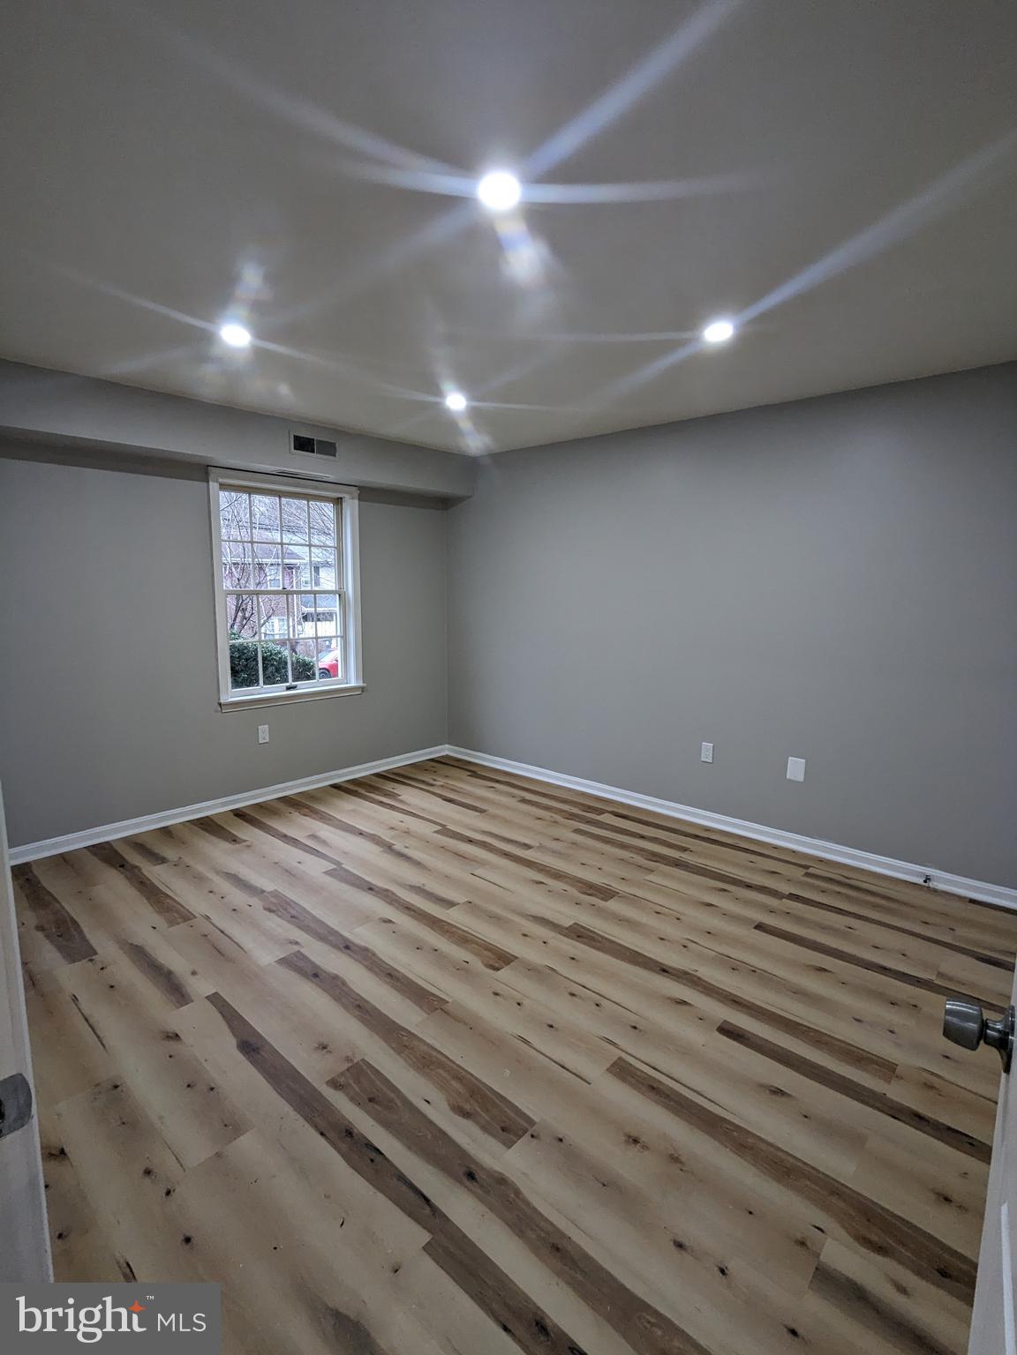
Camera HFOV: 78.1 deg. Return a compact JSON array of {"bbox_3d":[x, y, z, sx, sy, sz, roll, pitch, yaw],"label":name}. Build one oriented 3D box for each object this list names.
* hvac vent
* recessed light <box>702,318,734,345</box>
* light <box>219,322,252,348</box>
[{"bbox_3d":[-1.199,-1.430,3.872,0.025,0.130,0.335,8,11,42],"label":"hvac vent"},{"bbox_3d":[0.812,-1.333,2.419,0.125,0.025,0.125,8,11,42],"label":"recessed light"},{"bbox_3d":[-1.085,-1.359,2.490,0.125,0.025,0.125,8,11,42],"label":"light"}]

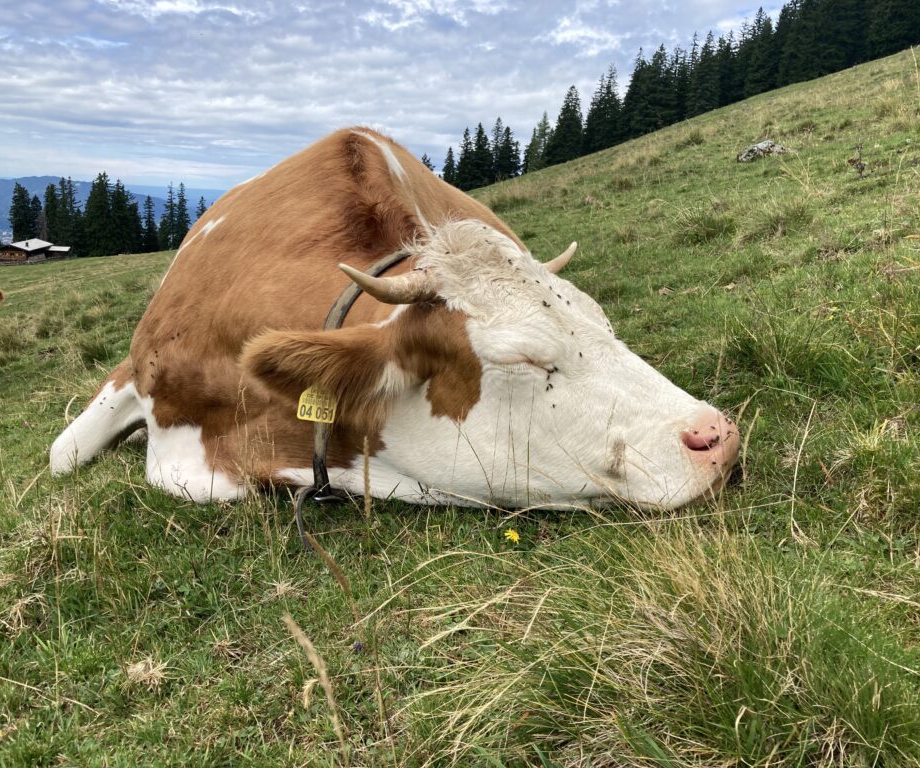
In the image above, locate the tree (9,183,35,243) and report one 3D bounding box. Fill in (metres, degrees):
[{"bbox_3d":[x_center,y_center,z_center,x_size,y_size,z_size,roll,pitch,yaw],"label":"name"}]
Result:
[{"bbox_3d":[-119.371,-44.781,226.000,7.176,19.836,7.176,3,13,0],"label":"tree"}]

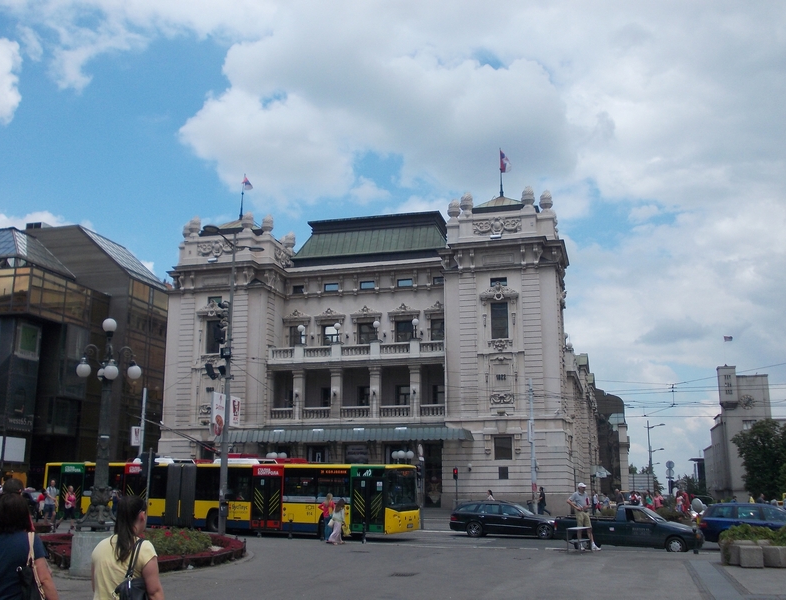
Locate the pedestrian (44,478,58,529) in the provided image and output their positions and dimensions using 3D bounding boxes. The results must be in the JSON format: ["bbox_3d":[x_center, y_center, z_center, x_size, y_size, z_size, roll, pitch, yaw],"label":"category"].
[{"bbox_3d":[-12.381,7.469,31.891,0.540,1.780,0.550,7,-14,-29],"label":"pedestrian"}]

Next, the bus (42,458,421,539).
[{"bbox_3d":[-7.674,8.611,38.835,17.950,3.160,2.550,-4,-13,23],"label":"bus"}]

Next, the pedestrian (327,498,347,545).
[{"bbox_3d":[-2.060,8.273,32.775,0.660,1.630,0.520,3,-13,-11],"label":"pedestrian"}]

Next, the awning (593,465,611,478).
[{"bbox_3d":[14.959,12.374,63.316,1.500,0.950,2.400,-4,-13,16],"label":"awning"}]

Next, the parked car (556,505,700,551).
[{"bbox_3d":[7.042,6.830,26.190,4.120,1.480,1.660,-4,-13,17],"label":"parked car"}]

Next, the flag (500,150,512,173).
[{"bbox_3d":[9.159,-11.276,71.500,0.970,1.850,0.500,-1,-12,7],"label":"flag"}]

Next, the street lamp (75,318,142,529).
[{"bbox_3d":[-5.986,2.501,18.163,1.300,4.310,1.300,7,-14,-30],"label":"street lamp"}]

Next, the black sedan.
[{"bbox_3d":[4.867,9.145,36.702,4.800,1.500,1.820,-4,-13,18],"label":"black sedan"}]

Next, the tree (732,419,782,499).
[{"bbox_3d":[24.327,11.547,58.891,4.200,6.900,4.200,-4,-13,17],"label":"tree"}]

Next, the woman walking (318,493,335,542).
[{"bbox_3d":[-2.327,7.614,30.786,0.360,1.650,0.520,12,-17,-44],"label":"woman walking"}]

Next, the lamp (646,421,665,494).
[{"bbox_3d":[29.648,18.722,98.272,2.300,10.300,0.400,-3,-13,15],"label":"lamp"}]

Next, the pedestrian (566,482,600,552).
[{"bbox_3d":[5.257,6.052,24.496,0.580,1.830,0.680,-11,-16,40],"label":"pedestrian"}]

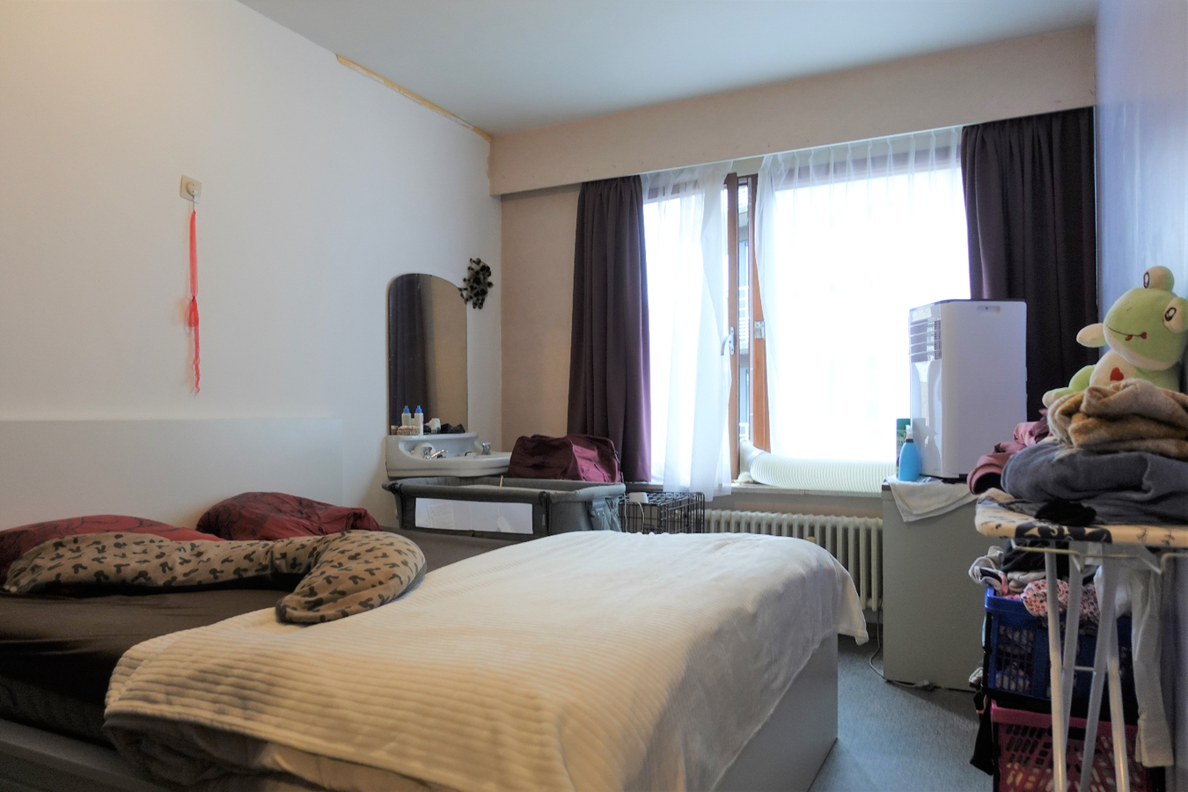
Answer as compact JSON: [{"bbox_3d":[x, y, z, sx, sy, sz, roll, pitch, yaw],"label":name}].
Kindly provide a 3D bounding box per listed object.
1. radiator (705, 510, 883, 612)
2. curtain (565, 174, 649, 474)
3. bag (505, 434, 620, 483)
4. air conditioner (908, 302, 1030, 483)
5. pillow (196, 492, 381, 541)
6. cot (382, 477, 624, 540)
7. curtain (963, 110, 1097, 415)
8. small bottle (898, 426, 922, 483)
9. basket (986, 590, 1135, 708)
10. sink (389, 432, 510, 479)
[{"bbox_3d":[0.914,0.742,3.663,1.010,0.399,0.139,0,-1,27],"label":"radiator"},{"bbox_3d":[0.086,-0.357,4.161,0.475,1.624,0.129,0,-1,27],"label":"curtain"},{"bbox_3d":[-0.134,0.310,3.818,0.356,0.247,0.446,0,-1,27],"label":"bag"},{"bbox_3d":[1.520,-0.013,3.269,0.332,0.713,0.297,0,-1,-3],"label":"air conditioner"},{"bbox_3d":[-1.048,0.440,2.855,0.515,0.223,0.693,0,-1,27],"label":"pillow"},{"bbox_3d":[-0.403,0.738,3.470,0.921,0.718,0.584,0,-1,27],"label":"cot"},{"bbox_3d":[1.800,-0.371,3.283,0.495,1.624,0.129,0,-1,27],"label":"curtain"},{"bbox_3d":[1.272,0.232,3.188,0.084,0.233,0.069,1,-1,-37],"label":"small bottle"},{"bbox_3d":[1.298,0.668,2.194,0.371,0.270,0.475,0,-1,27],"label":"basket"},{"bbox_3d":[-0.625,0.288,3.831,0.470,0.213,0.584,0,-1,27],"label":"sink"}]

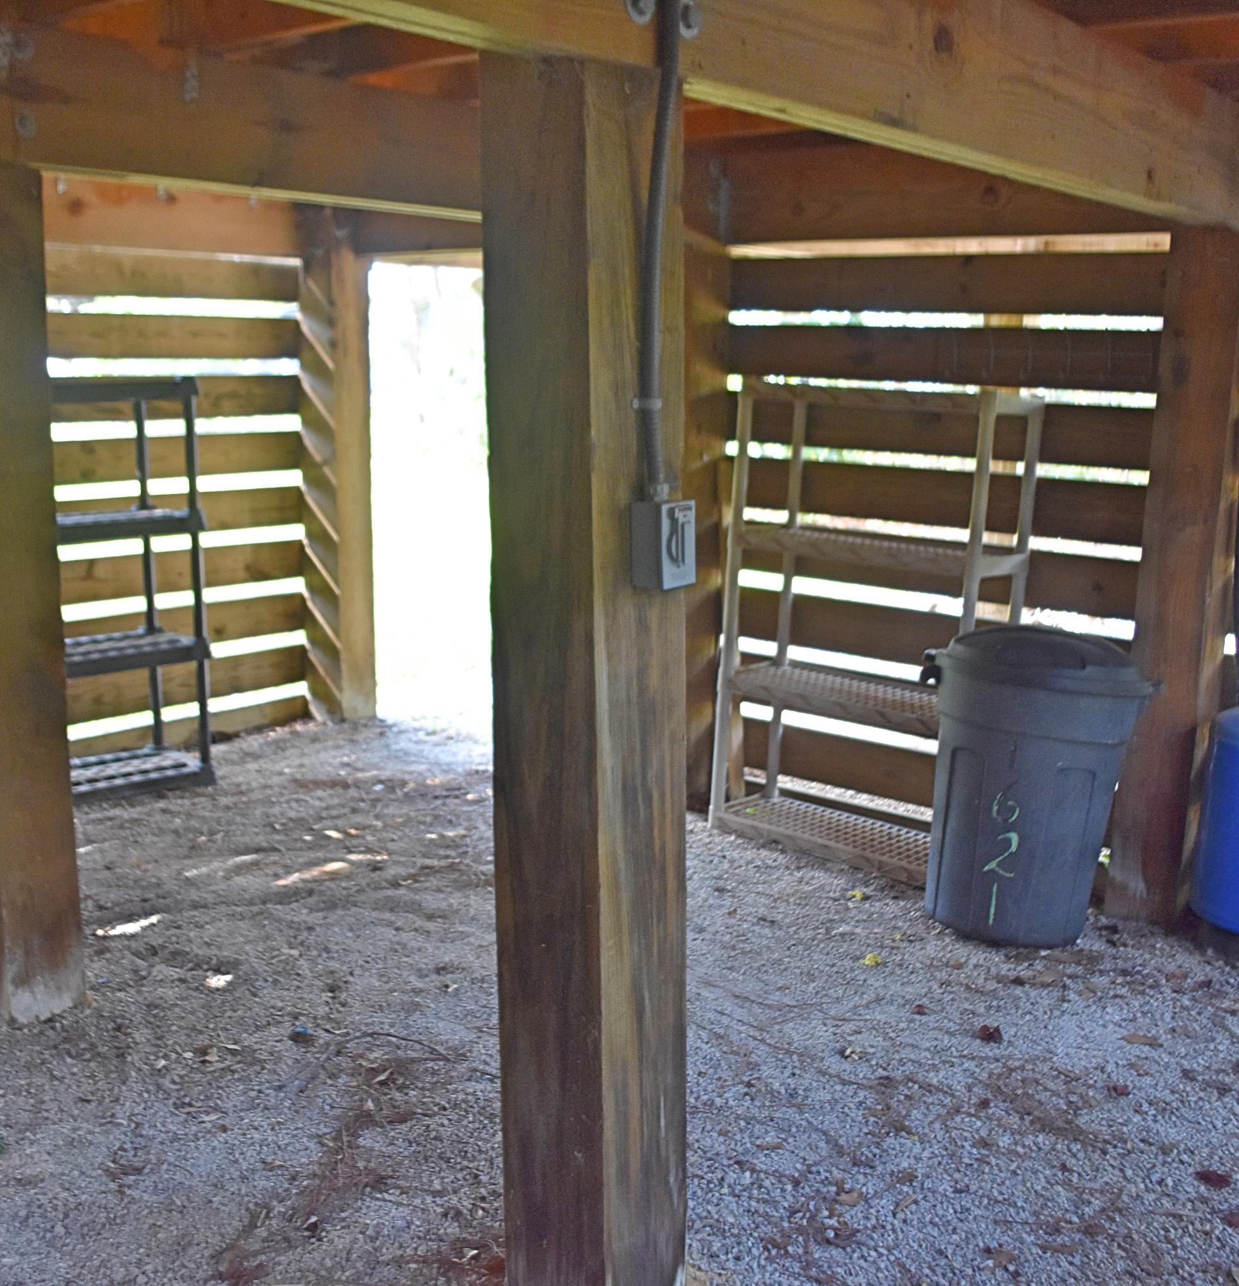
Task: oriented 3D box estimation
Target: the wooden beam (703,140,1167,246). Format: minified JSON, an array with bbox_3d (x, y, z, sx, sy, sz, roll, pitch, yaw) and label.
[{"bbox_3d":[0.988,-1.380,4.326,1.560,0.320,0.071,10,15,37],"label":"wooden beam"}]

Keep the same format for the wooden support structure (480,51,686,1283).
[{"bbox_3d":[-0.041,0.084,2.017,0.188,1.668,0.188,8,15,37],"label":"wooden support structure"}]

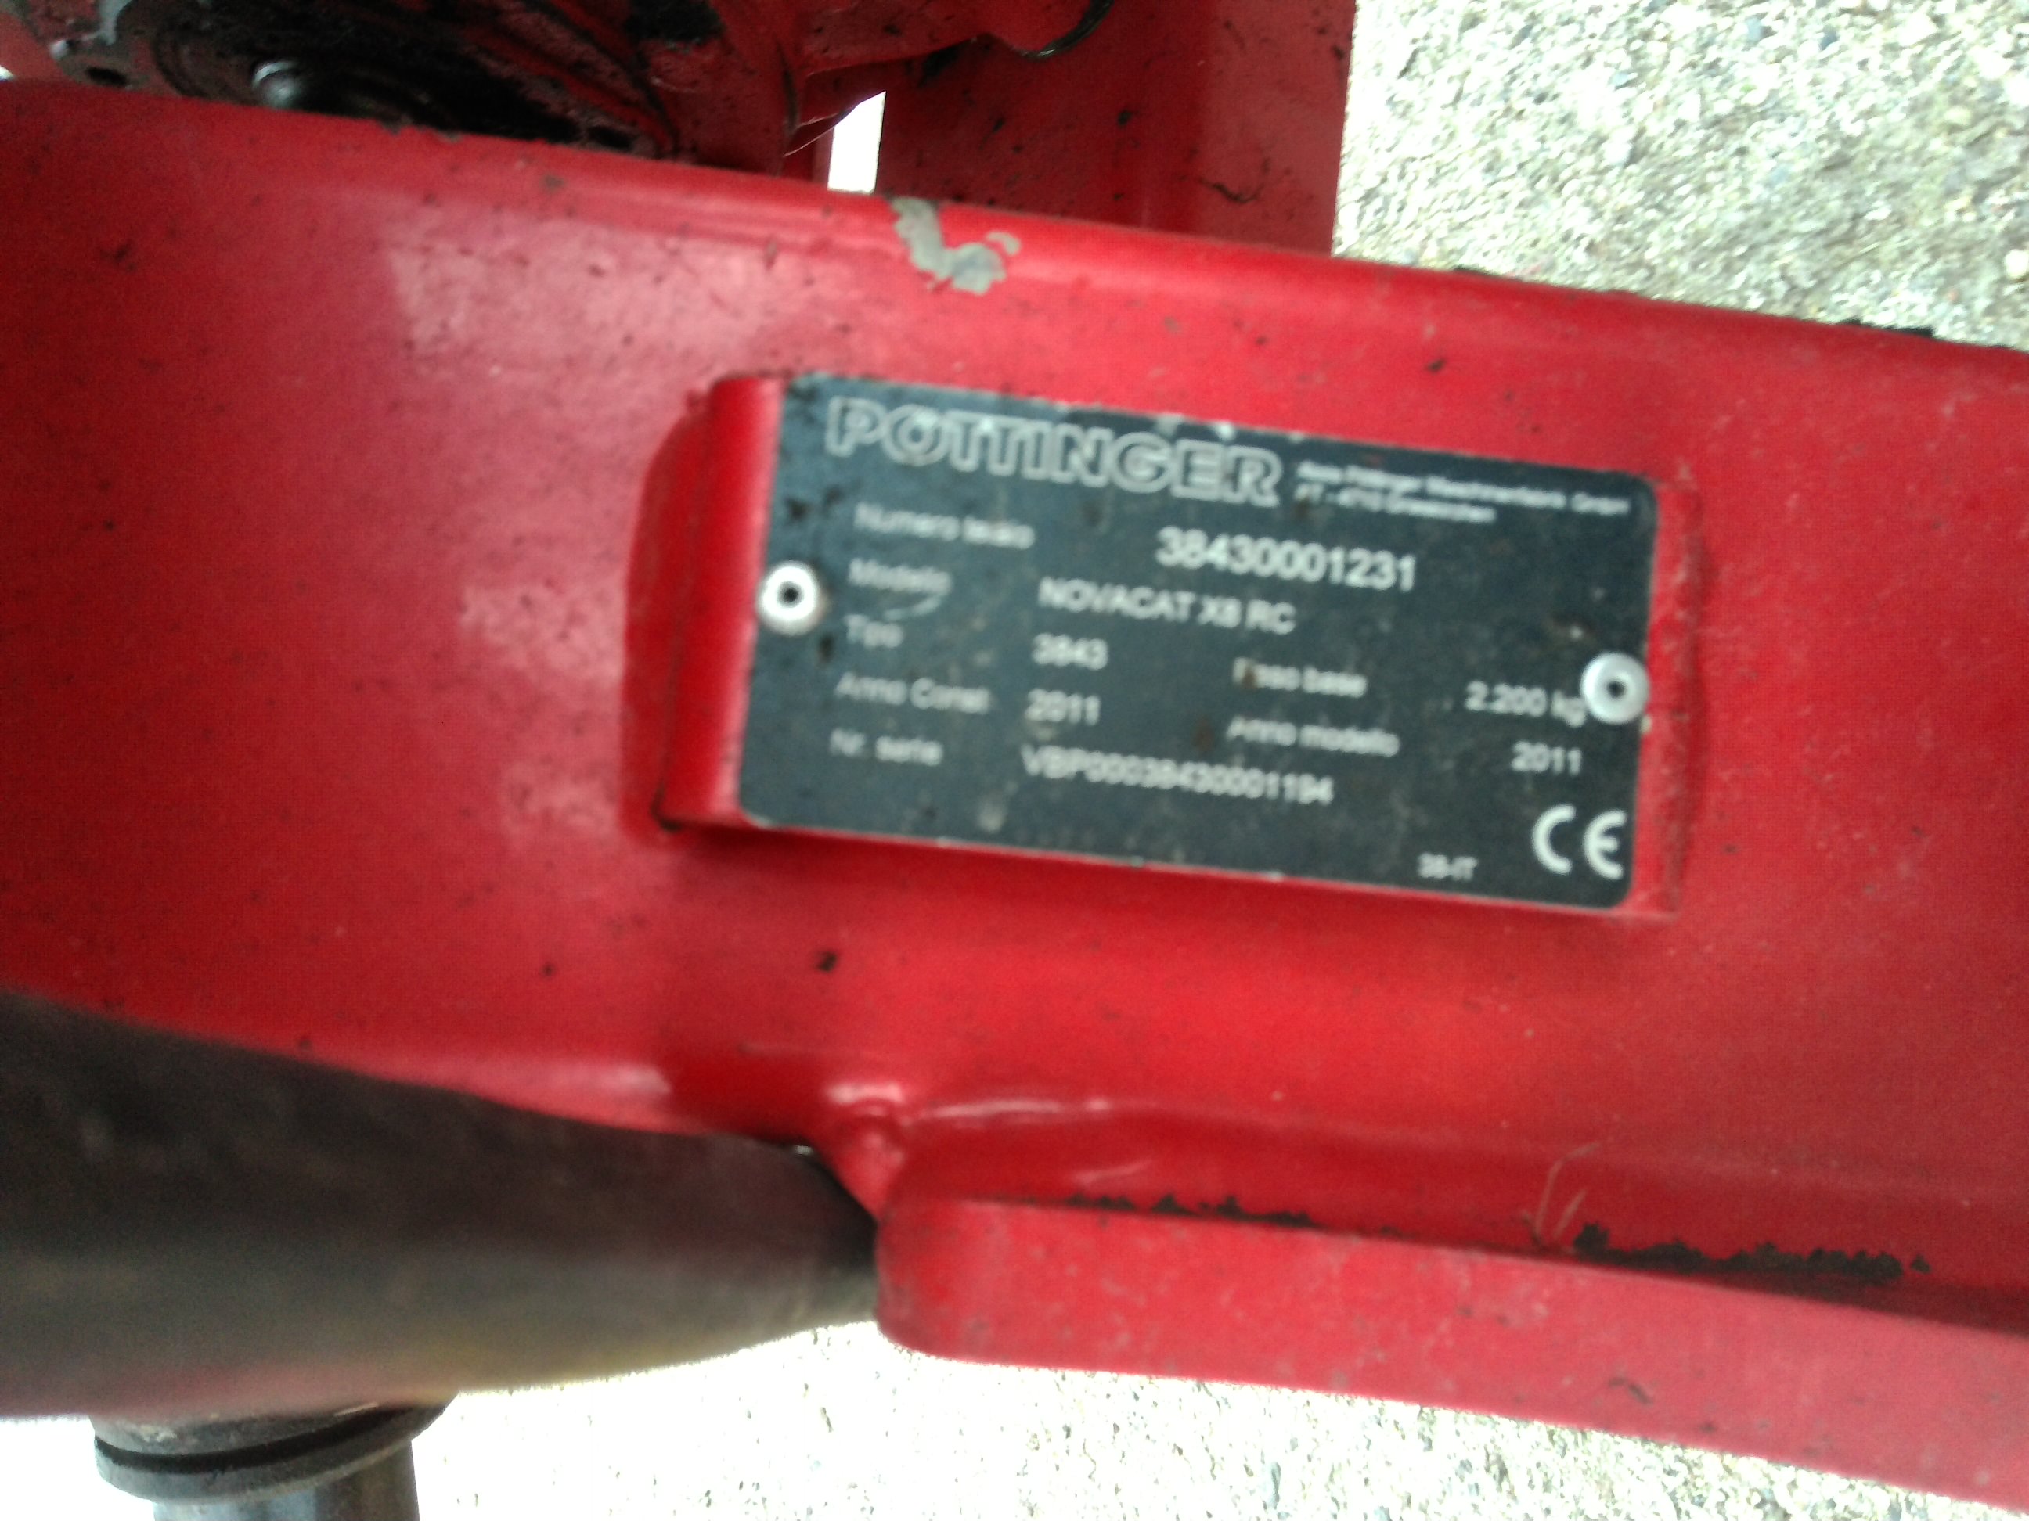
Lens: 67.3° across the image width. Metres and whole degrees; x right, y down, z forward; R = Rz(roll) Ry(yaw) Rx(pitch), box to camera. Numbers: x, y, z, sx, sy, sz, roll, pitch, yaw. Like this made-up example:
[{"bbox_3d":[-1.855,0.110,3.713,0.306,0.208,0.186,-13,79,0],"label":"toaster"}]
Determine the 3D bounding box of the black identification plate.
[{"bbox_3d":[0.023,-0.013,0.173,0.102,0.002,0.051,6,85,-4],"label":"black identification plate"}]

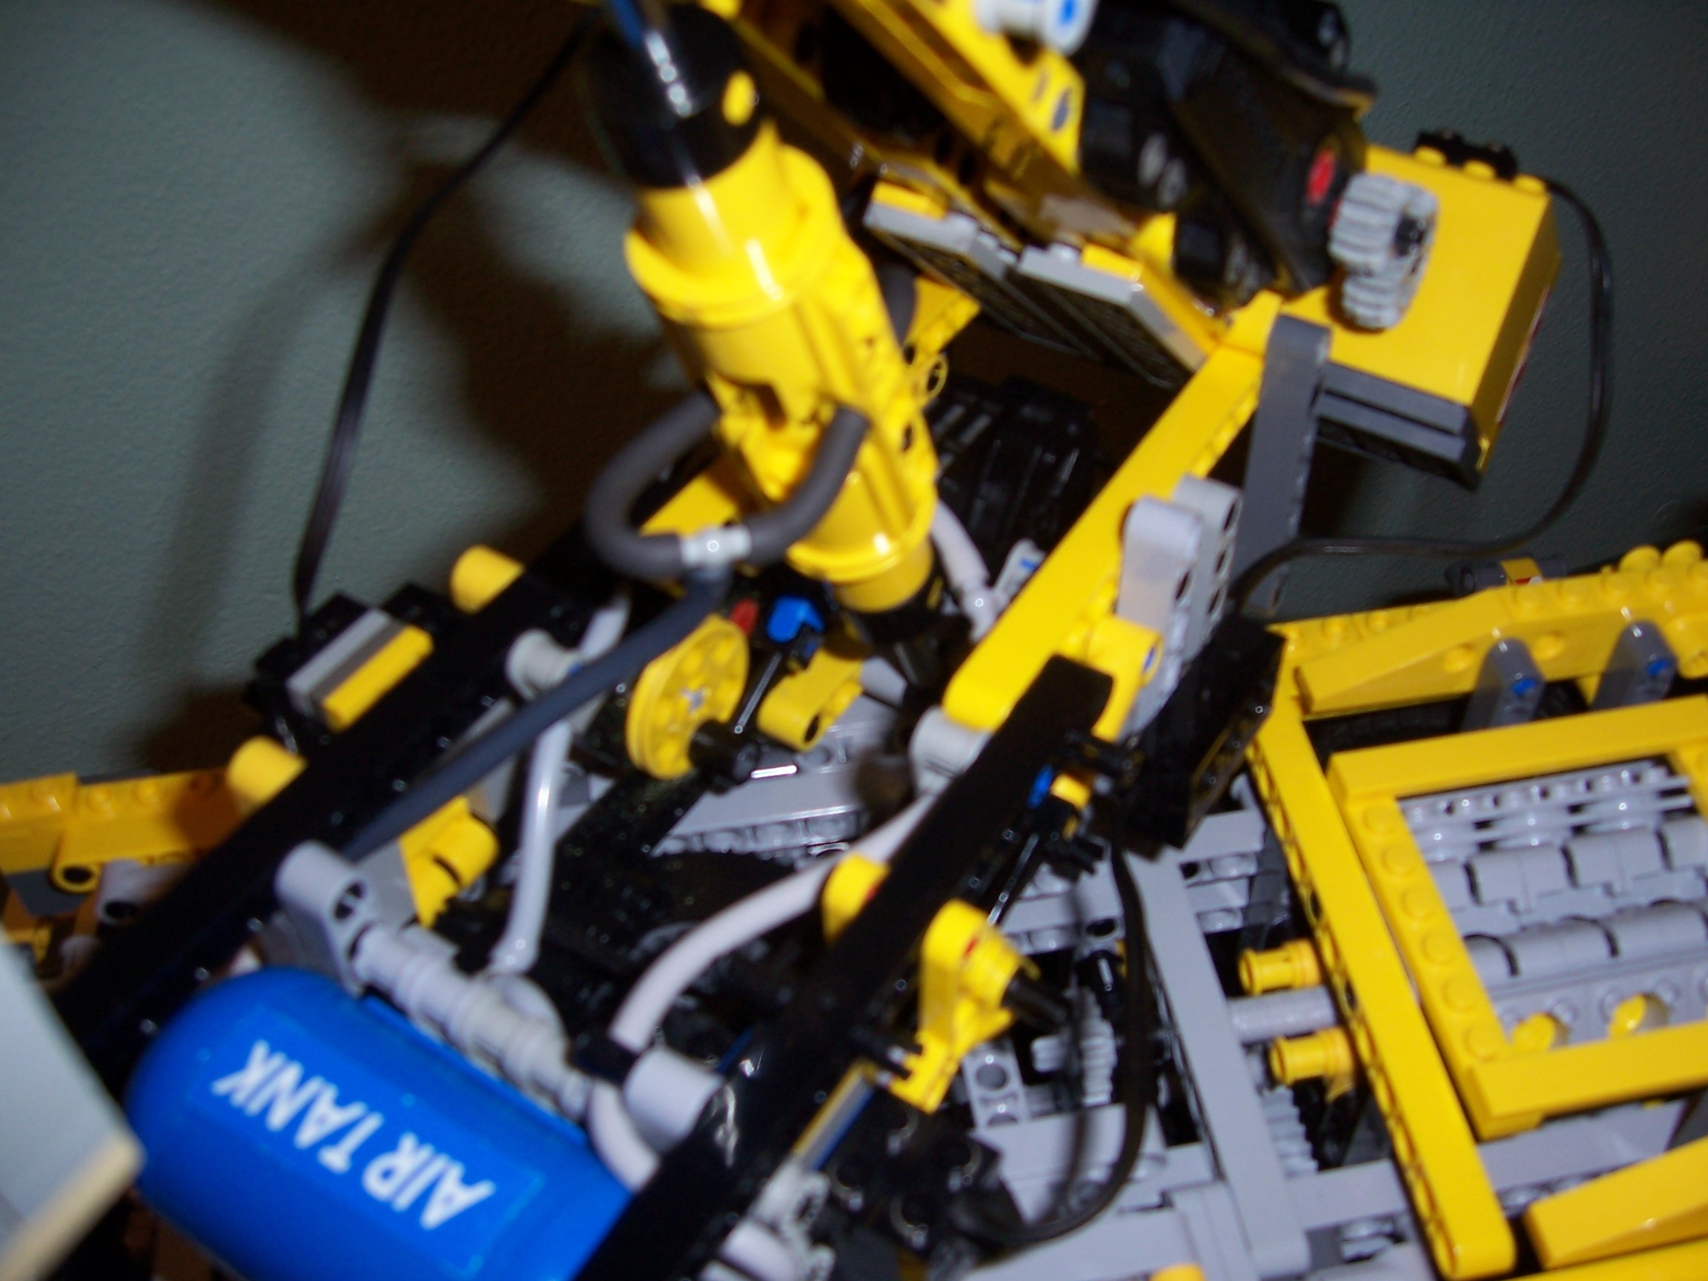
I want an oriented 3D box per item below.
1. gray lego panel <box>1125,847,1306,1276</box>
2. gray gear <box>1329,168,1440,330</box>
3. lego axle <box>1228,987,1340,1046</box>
[{"bbox_3d":[0.049,0.053,0.255,0.008,0.008,0.076,-8,52,-6],"label":"gray lego panel"},{"bbox_3d":[0.078,-0.057,0.262,0.008,0.022,0.014,26,56,28],"label":"gray gear"},{"bbox_3d":[0.067,0.059,0.279,0.016,0.007,0.007,-8,52,-6],"label":"lego axle"}]

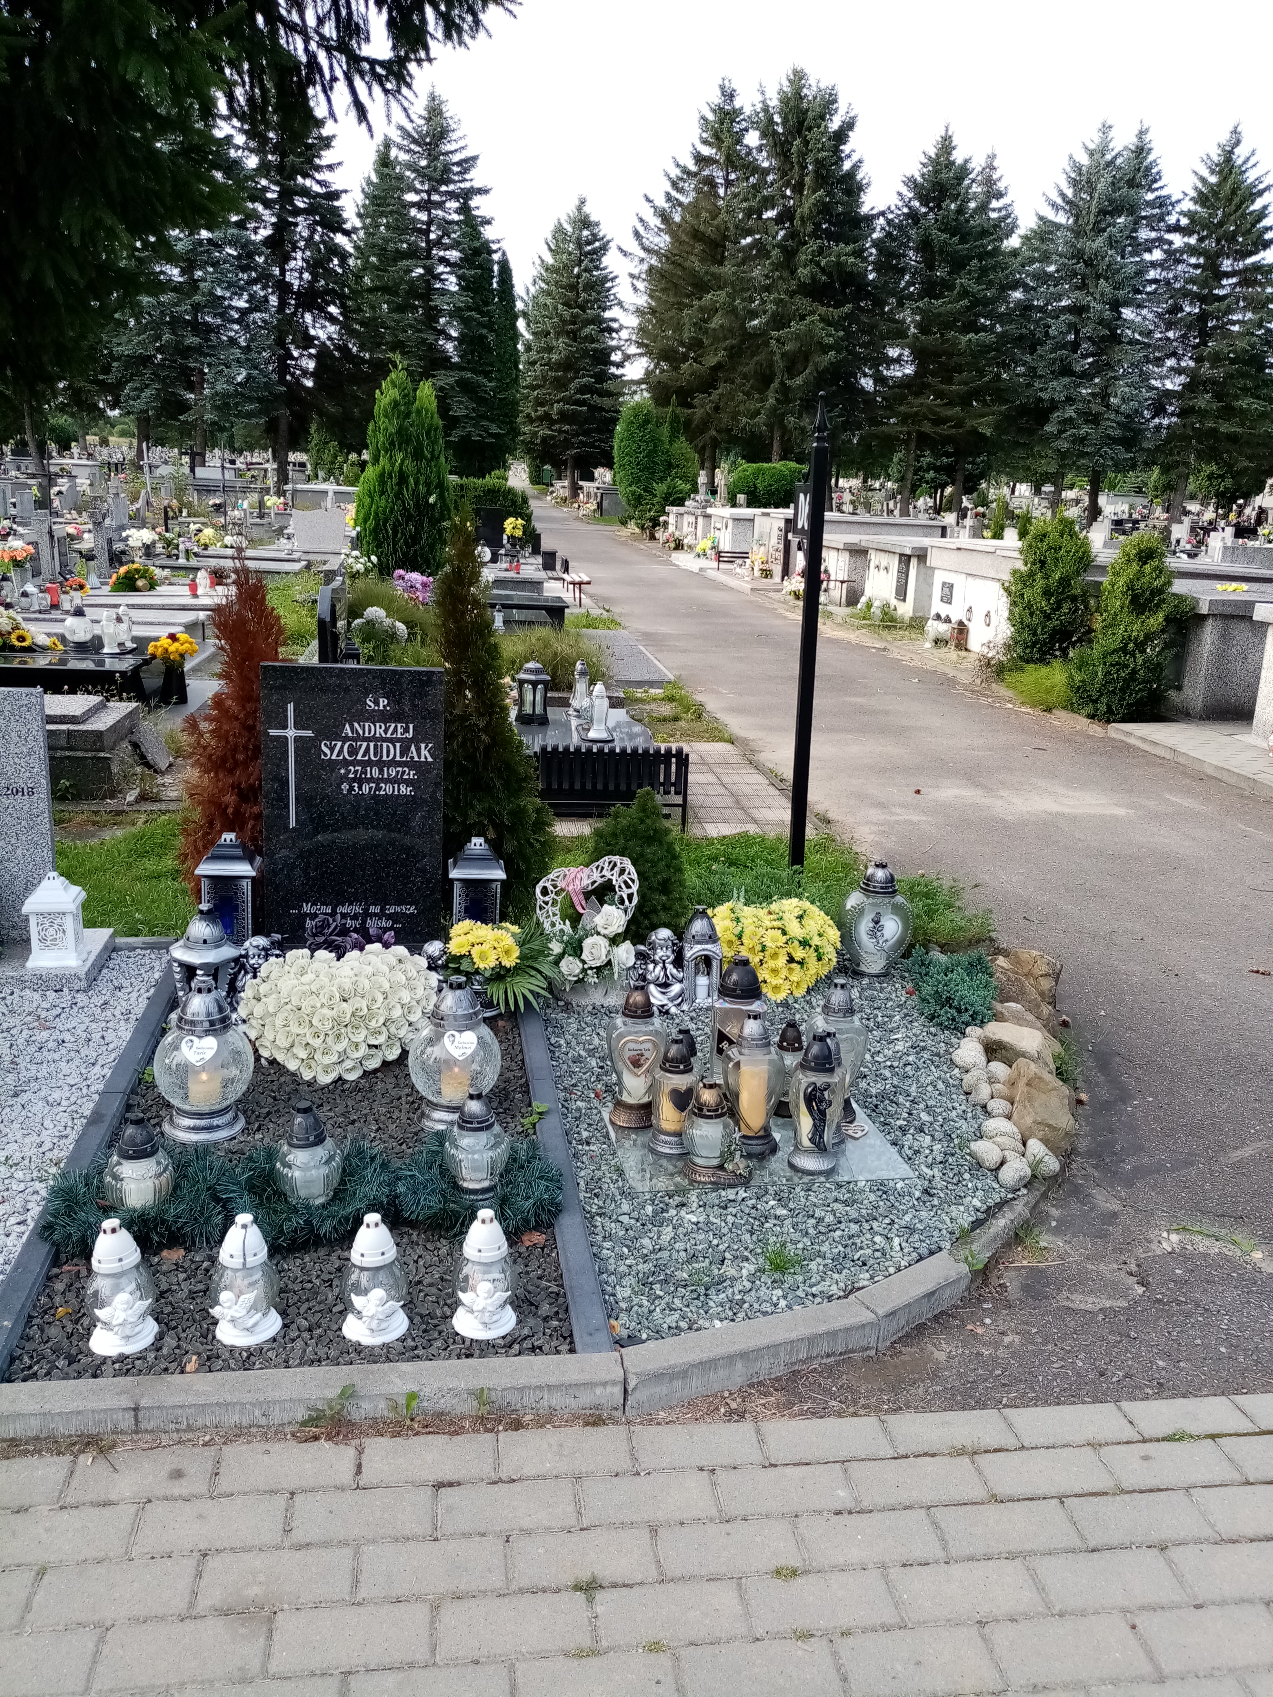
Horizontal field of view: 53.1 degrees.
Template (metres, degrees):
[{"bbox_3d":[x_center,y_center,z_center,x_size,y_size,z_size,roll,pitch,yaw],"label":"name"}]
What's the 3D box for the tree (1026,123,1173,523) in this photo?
[{"bbox_3d":[15.104,-17.296,42.151,4.900,12.900,4.900,7,17,17],"label":"tree"}]

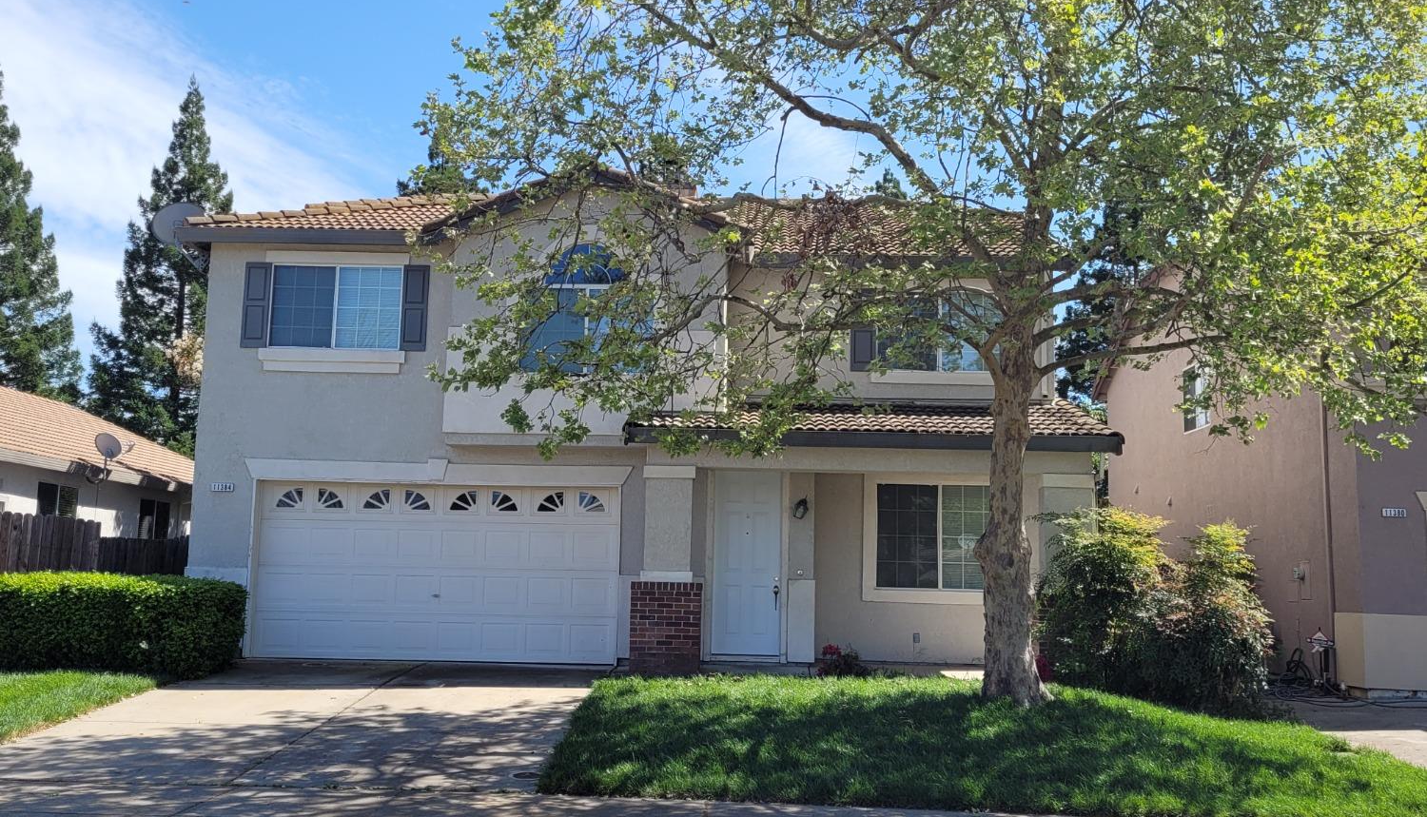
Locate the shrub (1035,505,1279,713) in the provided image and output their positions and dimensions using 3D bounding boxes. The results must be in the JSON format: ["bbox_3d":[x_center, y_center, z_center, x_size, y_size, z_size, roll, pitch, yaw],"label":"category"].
[{"bbox_3d":[5.297,2.430,12.922,2.550,2.350,1.900,1,-6,1],"label":"shrub"}]

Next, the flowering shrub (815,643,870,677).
[{"bbox_3d":[1.632,3.199,13.512,0.690,0.500,0.600,1,-6,1],"label":"flowering shrub"}]

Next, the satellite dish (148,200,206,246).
[{"bbox_3d":[-7.643,-2.602,15.298,0.840,0.680,0.420,0,-6,16],"label":"satellite dish"}]

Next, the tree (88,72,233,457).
[{"bbox_3d":[-19.281,-3.394,38.927,6.200,18.200,6.200,1,-6,1],"label":"tree"}]

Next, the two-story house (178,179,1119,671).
[{"bbox_3d":[-0.879,-0.199,20.352,12.350,8.600,13.700,1,-6,1],"label":"two-story house"}]

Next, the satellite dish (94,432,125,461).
[{"bbox_3d":[-9.645,0.599,17.110,0.500,0.480,0.280,0,-6,16],"label":"satellite dish"}]

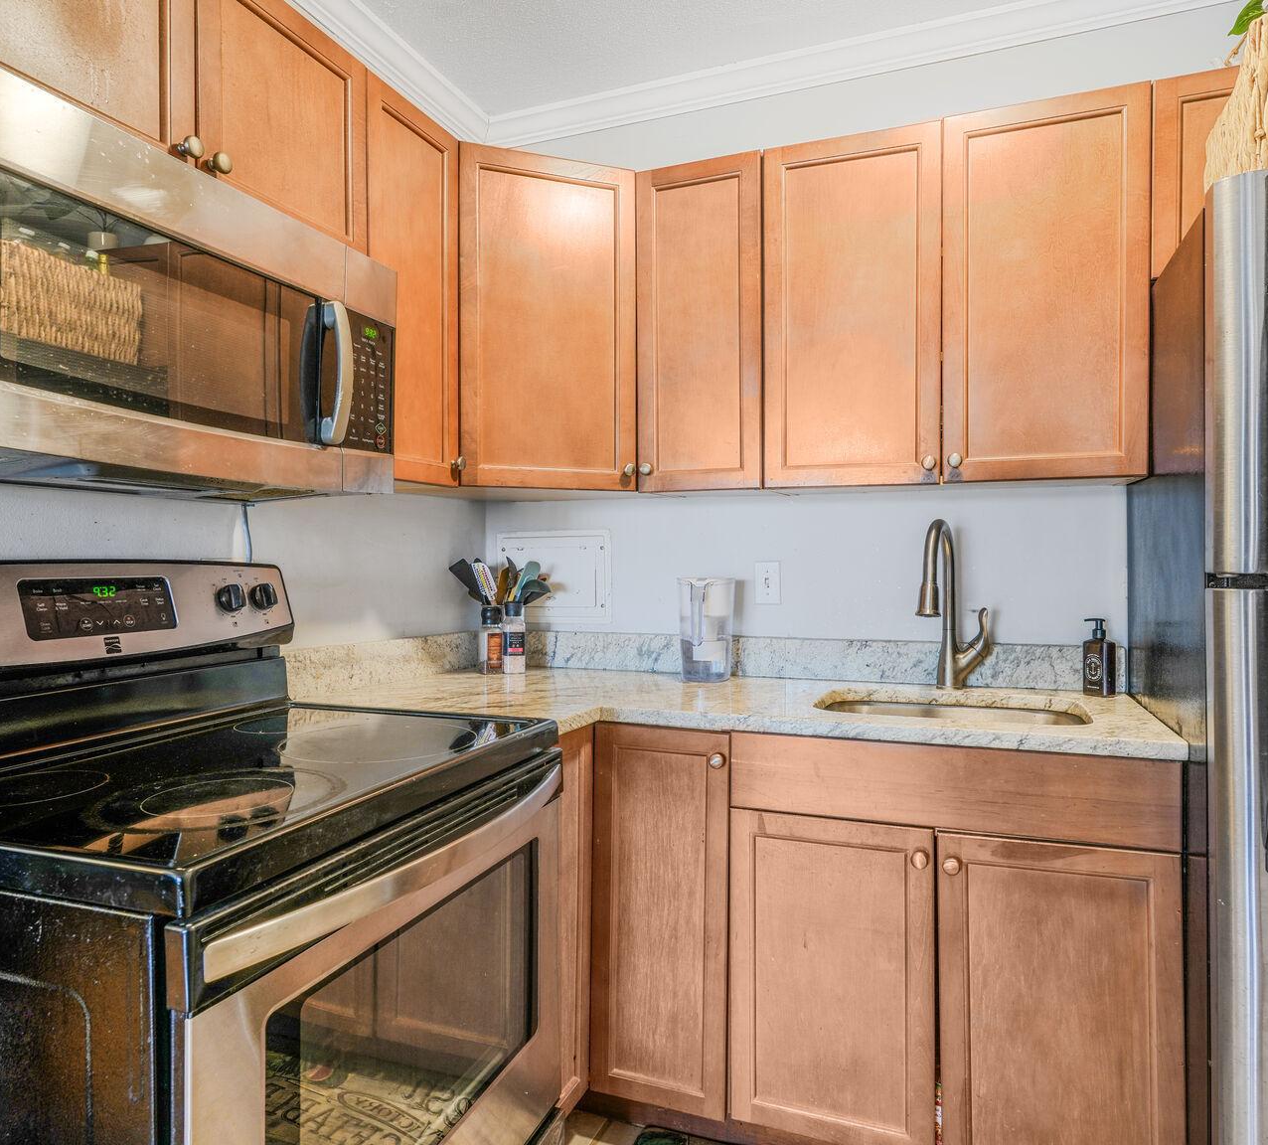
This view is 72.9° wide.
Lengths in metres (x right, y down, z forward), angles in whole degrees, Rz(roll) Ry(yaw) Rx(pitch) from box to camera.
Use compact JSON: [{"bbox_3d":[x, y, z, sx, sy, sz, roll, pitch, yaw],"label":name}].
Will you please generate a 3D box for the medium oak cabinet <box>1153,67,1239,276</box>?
[{"bbox_3d":[1.249,-0.764,1.735,0.400,0.380,0.300,0,1,21],"label":"medium oak cabinet"}]

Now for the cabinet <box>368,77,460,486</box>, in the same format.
[{"bbox_3d":[-0.579,-0.564,1.801,0.300,0.760,0.308,0,1,21],"label":"cabinet"}]

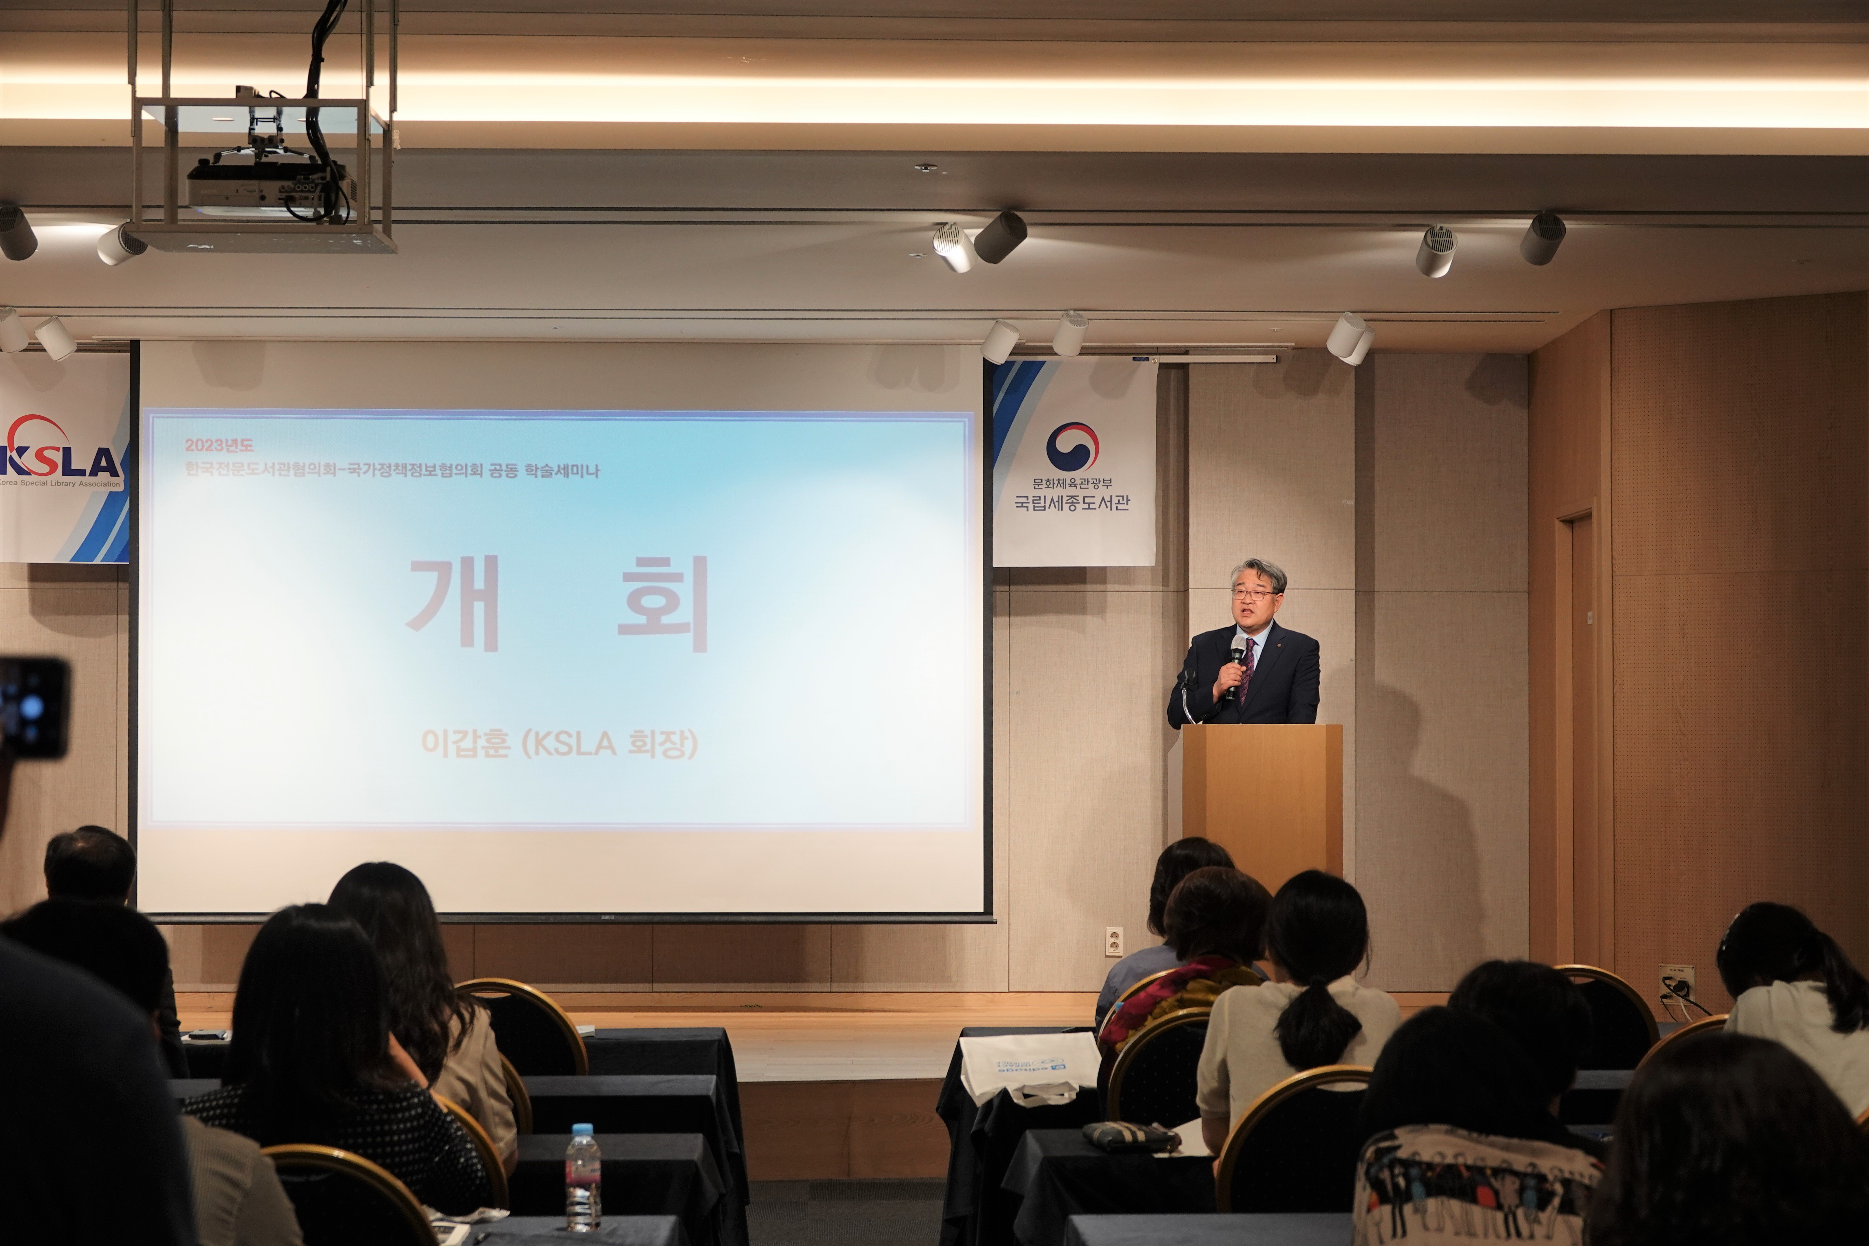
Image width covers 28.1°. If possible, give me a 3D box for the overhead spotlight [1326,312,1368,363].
[{"bbox_3d":[1.485,-1.034,13.460,0.104,0.134,0.108,1,42,-35],"label":"overhead spotlight"}]

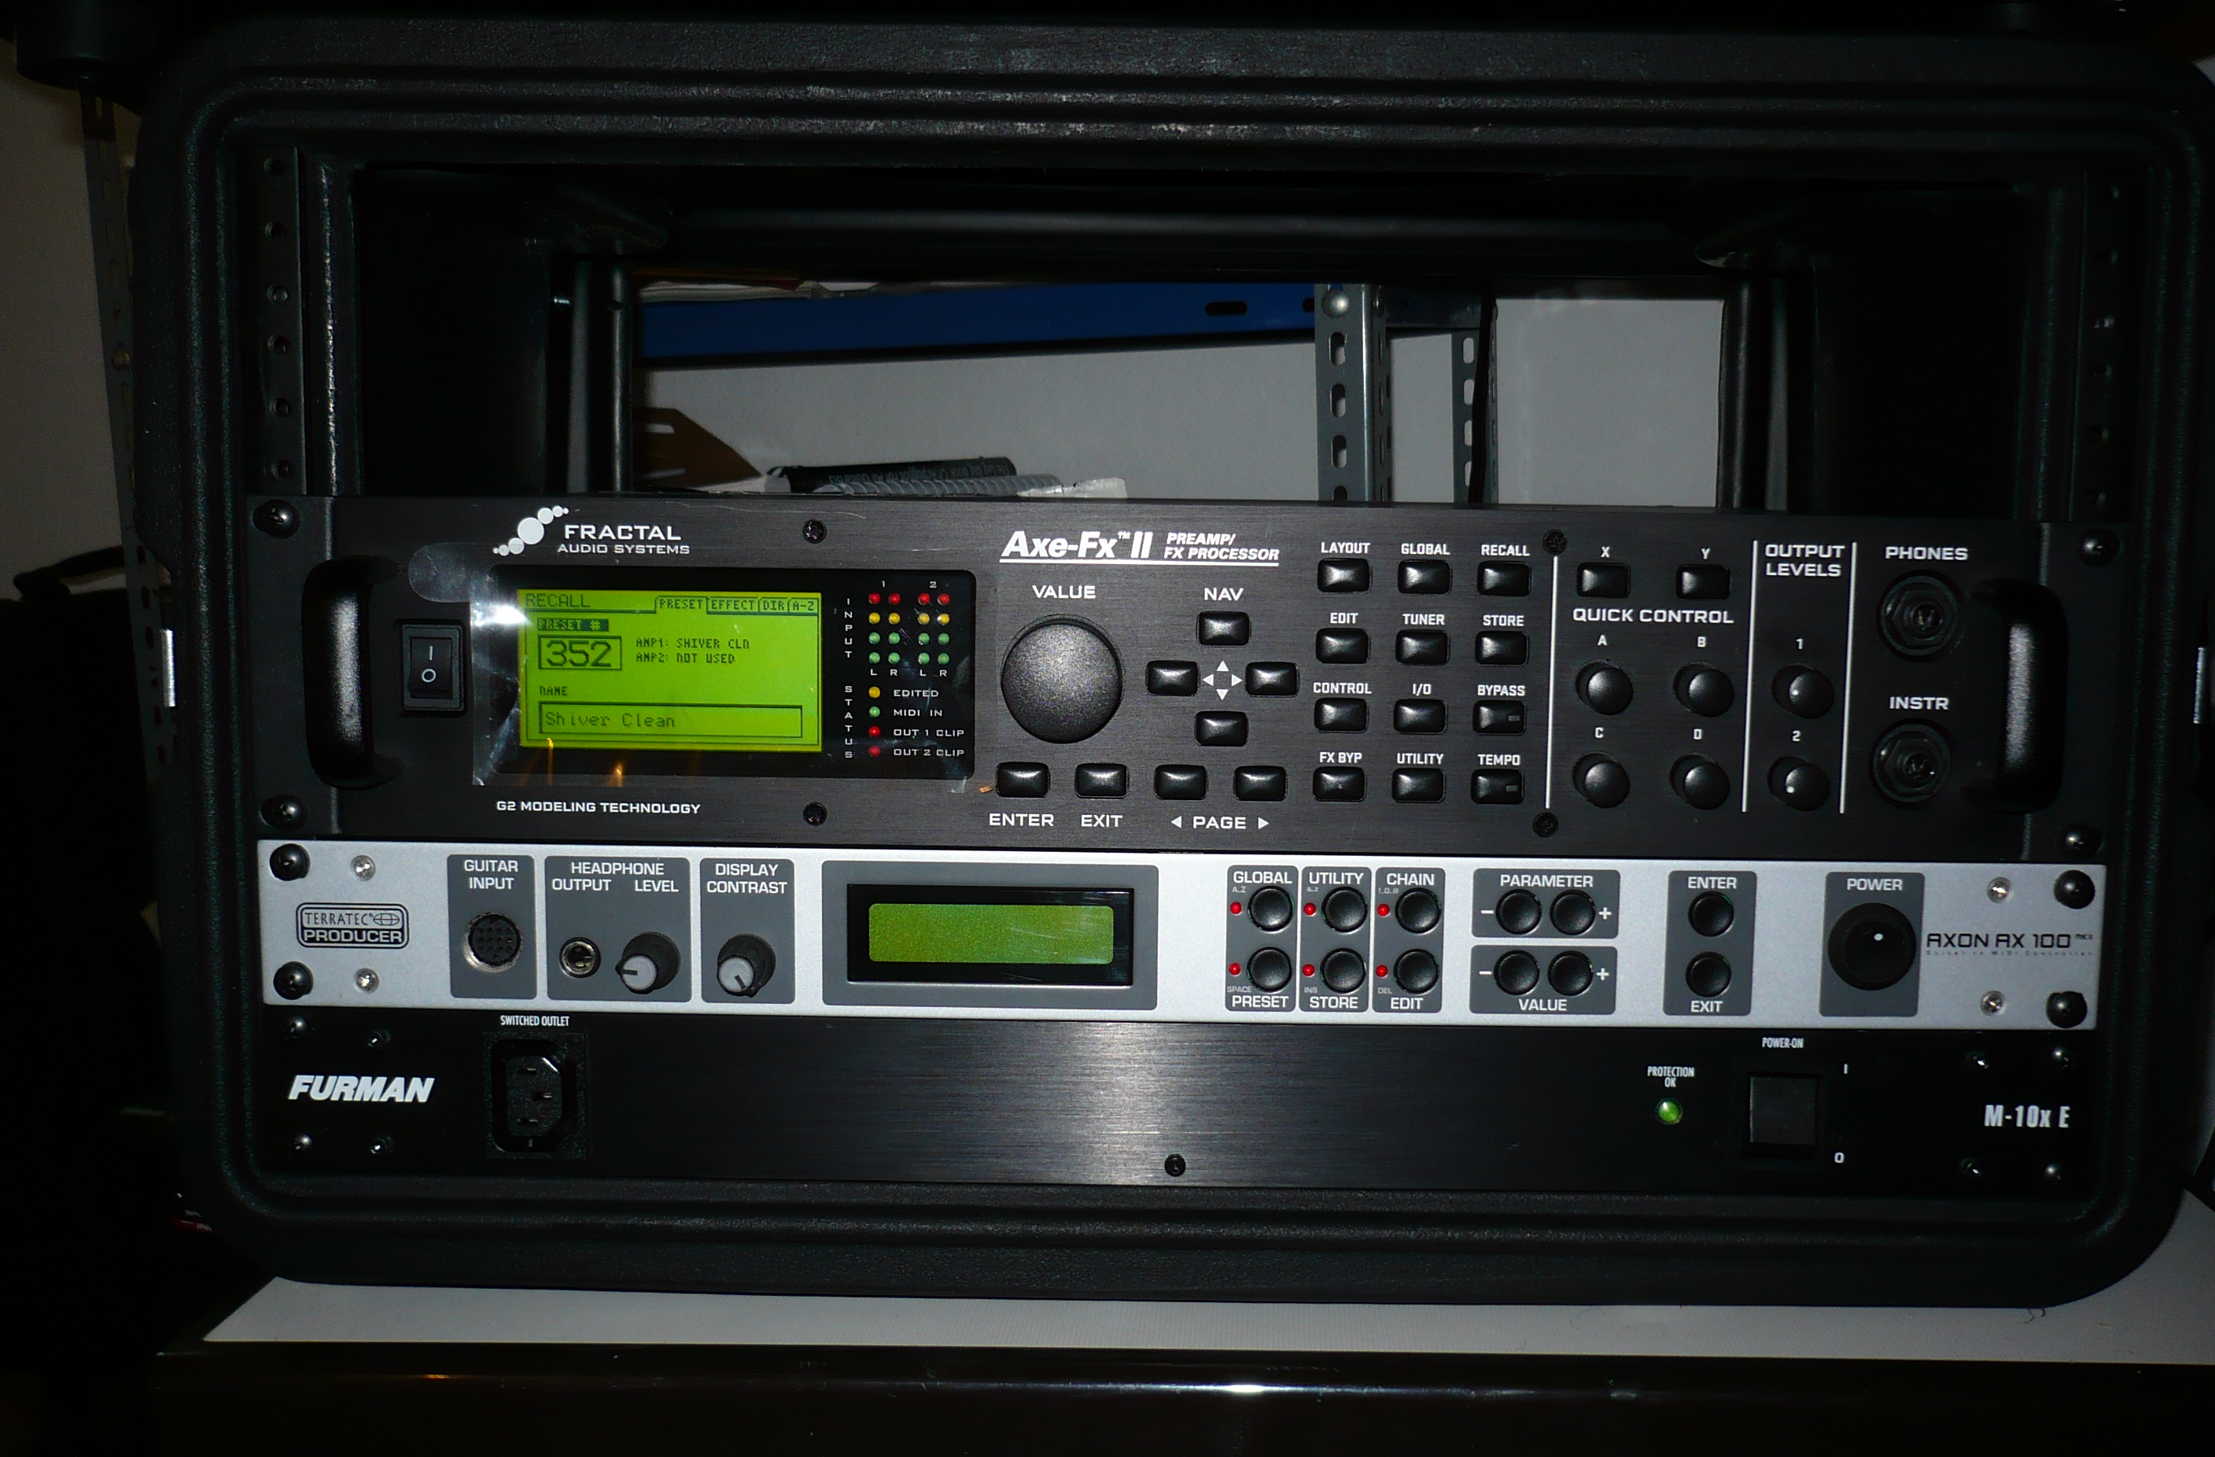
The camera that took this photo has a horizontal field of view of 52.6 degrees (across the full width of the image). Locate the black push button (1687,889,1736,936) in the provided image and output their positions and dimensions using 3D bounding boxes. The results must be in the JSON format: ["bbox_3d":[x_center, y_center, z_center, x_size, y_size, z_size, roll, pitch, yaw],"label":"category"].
[{"bbox_3d":[0.157,0.048,0.584,0.012,0.012,0.005,1,7,0],"label":"black push button"}]

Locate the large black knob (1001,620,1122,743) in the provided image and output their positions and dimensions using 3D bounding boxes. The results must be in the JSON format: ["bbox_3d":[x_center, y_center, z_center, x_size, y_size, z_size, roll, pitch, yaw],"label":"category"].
[{"bbox_3d":[-0.011,-0.012,0.568,0.031,0.031,0.017,1,7,0],"label":"large black knob"}]

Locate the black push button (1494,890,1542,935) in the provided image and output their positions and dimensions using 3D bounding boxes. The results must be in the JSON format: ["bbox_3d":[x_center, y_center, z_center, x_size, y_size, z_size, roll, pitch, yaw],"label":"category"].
[{"bbox_3d":[0.107,0.048,0.584,0.011,0.011,0.004,1,6,0],"label":"black push button"}]

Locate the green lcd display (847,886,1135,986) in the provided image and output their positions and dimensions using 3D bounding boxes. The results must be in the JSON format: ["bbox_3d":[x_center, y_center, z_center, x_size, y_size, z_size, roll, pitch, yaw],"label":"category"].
[{"bbox_3d":[-0.031,0.054,0.589,0.074,0.026,0.005,1,6,0],"label":"green lcd display"}]

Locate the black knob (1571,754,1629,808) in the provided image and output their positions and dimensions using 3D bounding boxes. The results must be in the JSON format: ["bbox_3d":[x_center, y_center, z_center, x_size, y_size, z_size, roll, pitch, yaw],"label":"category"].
[{"bbox_3d":[0.127,0.014,0.574,0.012,0.012,0.012,1,6,0],"label":"black knob"}]

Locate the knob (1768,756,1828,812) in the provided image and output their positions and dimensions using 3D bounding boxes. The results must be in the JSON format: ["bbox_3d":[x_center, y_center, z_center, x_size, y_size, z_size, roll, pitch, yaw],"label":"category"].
[{"bbox_3d":[0.178,0.014,0.574,0.012,0.012,0.012,1,6,0],"label":"knob"}]

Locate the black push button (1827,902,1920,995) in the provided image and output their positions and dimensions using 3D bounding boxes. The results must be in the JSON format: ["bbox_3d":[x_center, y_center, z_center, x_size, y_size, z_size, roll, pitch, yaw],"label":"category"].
[{"bbox_3d":[0.200,0.057,0.584,0.023,0.023,0.005,1,6,0],"label":"black push button"}]

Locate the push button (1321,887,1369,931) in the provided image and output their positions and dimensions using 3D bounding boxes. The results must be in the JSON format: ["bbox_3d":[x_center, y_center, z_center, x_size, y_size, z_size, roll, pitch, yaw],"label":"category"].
[{"bbox_3d":[0.062,0.047,0.585,0.011,0.011,0.004,1,6,0],"label":"push button"}]

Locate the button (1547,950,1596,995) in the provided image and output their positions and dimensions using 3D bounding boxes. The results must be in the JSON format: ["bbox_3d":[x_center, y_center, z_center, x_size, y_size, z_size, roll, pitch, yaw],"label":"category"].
[{"bbox_3d":[0.121,0.064,0.586,0.012,0.012,0.005,1,7,0],"label":"button"}]

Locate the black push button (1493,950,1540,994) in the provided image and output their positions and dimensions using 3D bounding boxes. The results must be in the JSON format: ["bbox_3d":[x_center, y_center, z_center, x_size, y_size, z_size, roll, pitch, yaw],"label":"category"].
[{"bbox_3d":[0.107,0.064,0.586,0.012,0.012,0.005,1,7,0],"label":"black push button"}]

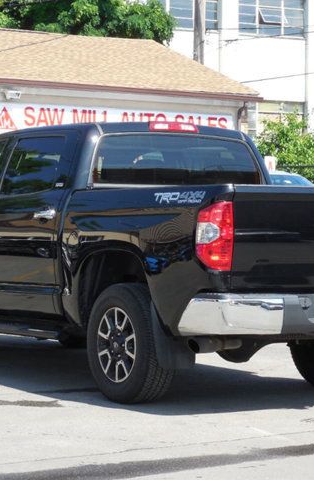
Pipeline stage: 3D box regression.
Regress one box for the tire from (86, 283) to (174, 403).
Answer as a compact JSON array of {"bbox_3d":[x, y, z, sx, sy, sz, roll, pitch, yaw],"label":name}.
[{"bbox_3d":[-0.154,0.678,9.518,0.280,0.795,0.800,0,1,-33],"label":"tire"}]

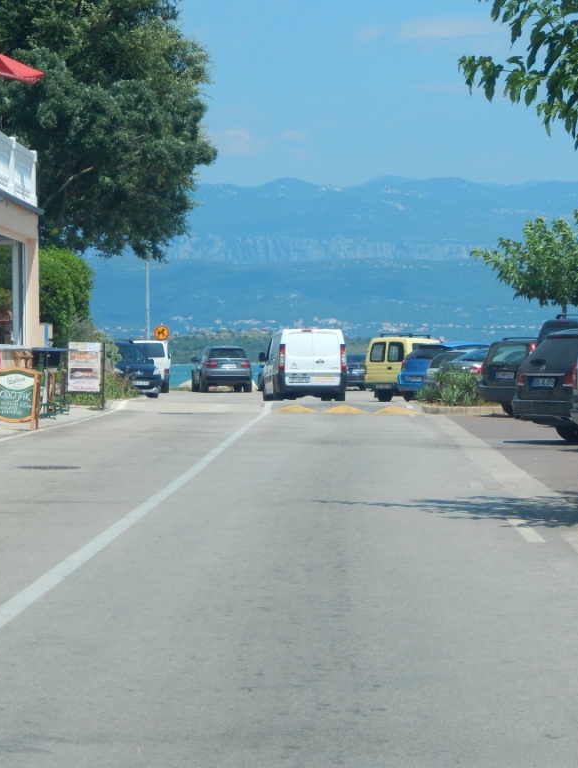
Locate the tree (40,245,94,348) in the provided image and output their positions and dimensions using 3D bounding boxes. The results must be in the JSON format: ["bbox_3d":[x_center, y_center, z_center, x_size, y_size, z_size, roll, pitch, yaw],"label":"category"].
[{"bbox_3d":[-5.950,-1.260,57.500,3.100,3.800,3.100,-1,1,0],"label":"tree"}]

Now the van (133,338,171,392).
[{"bbox_3d":[-5.400,-0.650,93.200,1.840,1.900,4.750,-1,1,-4],"label":"van"}]

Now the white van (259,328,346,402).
[{"bbox_3d":[0.350,-0.500,70.200,1.900,1.950,4.900,-1,1,-6],"label":"white van"}]

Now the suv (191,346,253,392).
[{"bbox_3d":[-2.631,-0.592,94.889,1.930,1.760,4.850,0,1,-7],"label":"suv"}]

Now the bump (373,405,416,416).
[{"bbox_3d":[2.215,0.551,52.300,0.950,0.100,1.000,-1,1,0],"label":"bump"}]

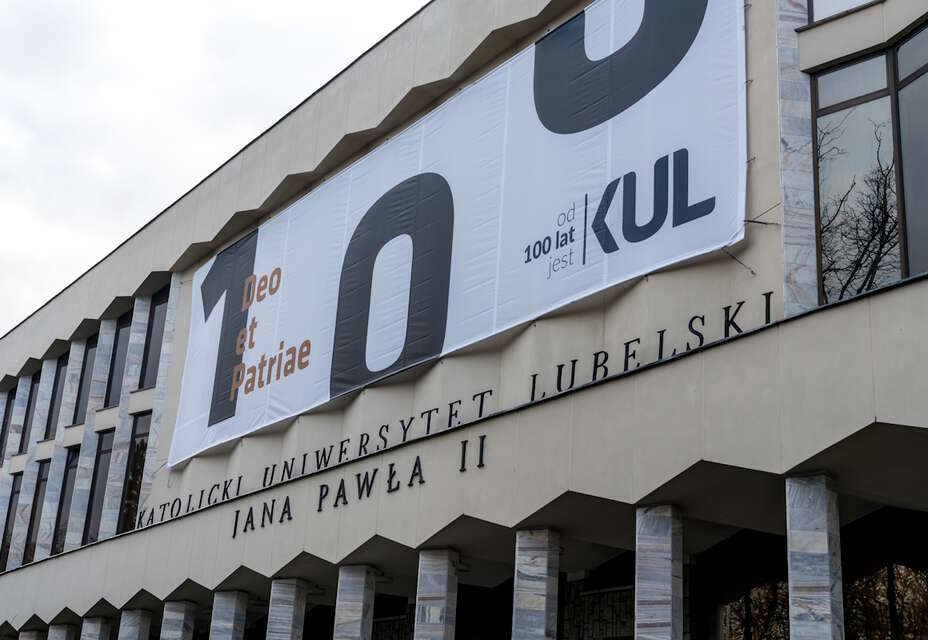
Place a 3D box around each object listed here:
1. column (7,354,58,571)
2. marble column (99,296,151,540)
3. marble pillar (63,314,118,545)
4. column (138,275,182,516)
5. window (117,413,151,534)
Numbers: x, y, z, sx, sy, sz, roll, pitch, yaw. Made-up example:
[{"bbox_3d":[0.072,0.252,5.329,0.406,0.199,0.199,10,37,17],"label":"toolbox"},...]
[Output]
[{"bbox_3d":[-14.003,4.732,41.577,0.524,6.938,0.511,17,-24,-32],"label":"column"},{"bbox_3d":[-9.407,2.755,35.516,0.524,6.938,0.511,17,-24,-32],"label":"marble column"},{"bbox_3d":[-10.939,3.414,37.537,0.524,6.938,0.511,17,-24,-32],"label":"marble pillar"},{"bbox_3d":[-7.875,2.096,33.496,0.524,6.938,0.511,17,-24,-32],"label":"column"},{"bbox_3d":[-8.858,4.217,34.437,1.048,3.393,0.160,-13,-26,37],"label":"window"}]

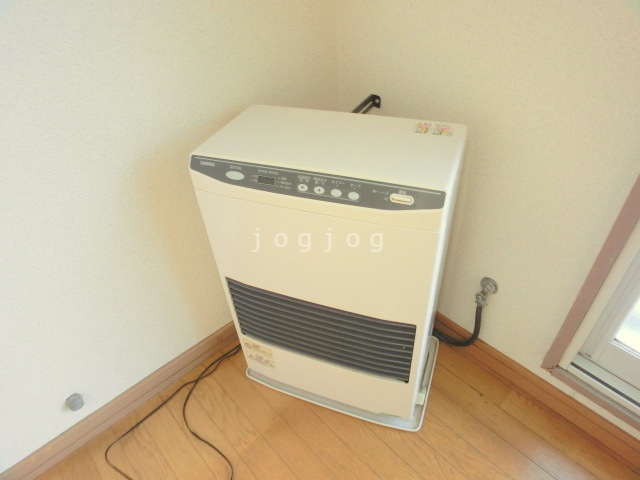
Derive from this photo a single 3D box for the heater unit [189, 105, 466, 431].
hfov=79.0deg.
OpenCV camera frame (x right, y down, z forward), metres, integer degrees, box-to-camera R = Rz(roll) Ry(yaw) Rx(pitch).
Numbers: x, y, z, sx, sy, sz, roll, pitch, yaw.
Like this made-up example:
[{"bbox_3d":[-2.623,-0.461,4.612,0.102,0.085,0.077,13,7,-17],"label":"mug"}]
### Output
[{"bbox_3d":[0.048,0.086,0.978,0.513,0.711,0.307,11,40,19],"label":"heater unit"}]

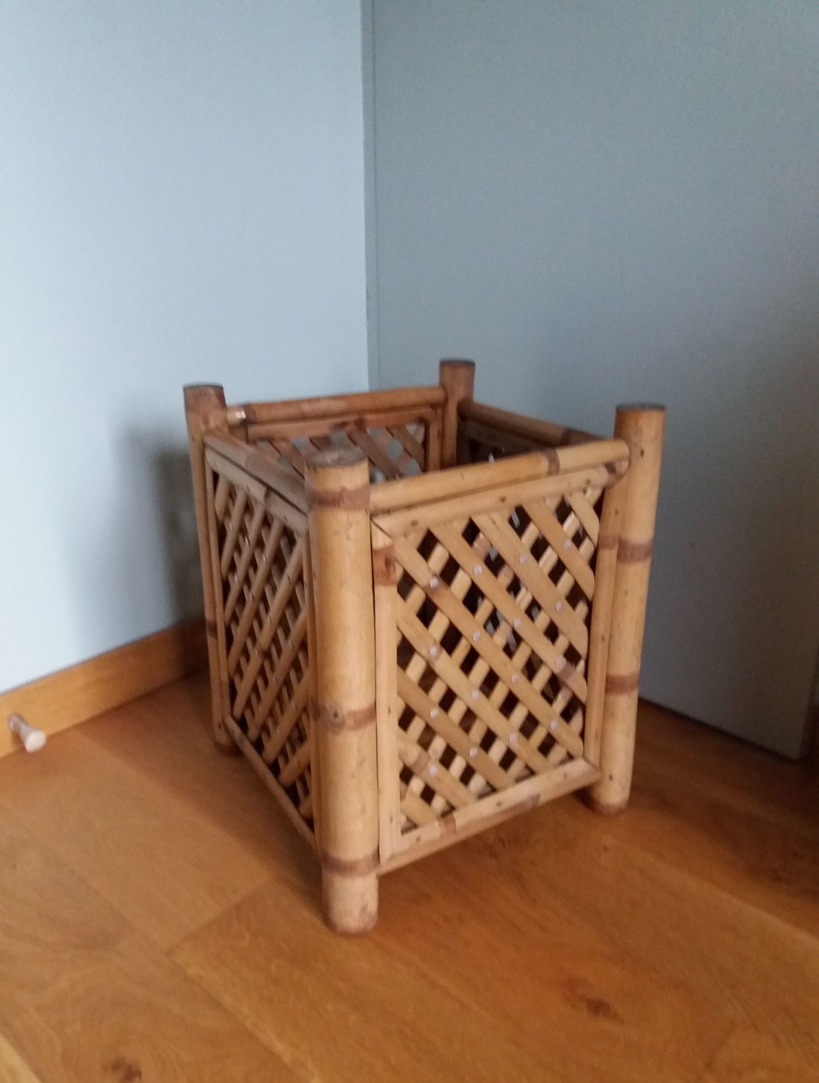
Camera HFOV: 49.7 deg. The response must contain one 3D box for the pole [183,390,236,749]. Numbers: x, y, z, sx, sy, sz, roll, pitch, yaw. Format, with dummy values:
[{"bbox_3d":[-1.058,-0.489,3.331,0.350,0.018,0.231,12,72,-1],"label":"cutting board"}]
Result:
[{"bbox_3d":[-0.243,0.049,1.116,0.049,0.489,0.049,-12,24,-29],"label":"pole"}]

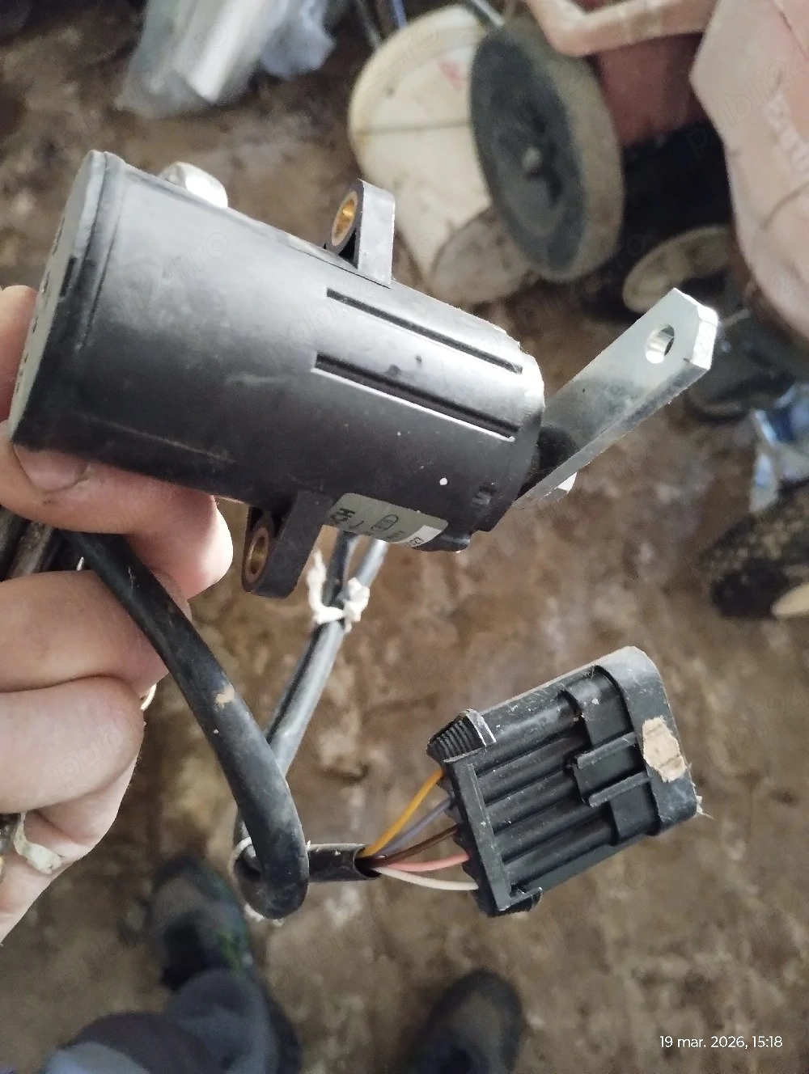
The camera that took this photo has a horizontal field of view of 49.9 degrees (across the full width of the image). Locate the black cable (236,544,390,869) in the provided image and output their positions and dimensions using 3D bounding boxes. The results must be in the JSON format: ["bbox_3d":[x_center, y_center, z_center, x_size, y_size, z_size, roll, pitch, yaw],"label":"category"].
[{"bbox_3d":[-0.022,0.035,0.256,0.028,0.185,0.020,2,114,5],"label":"black cable"}]

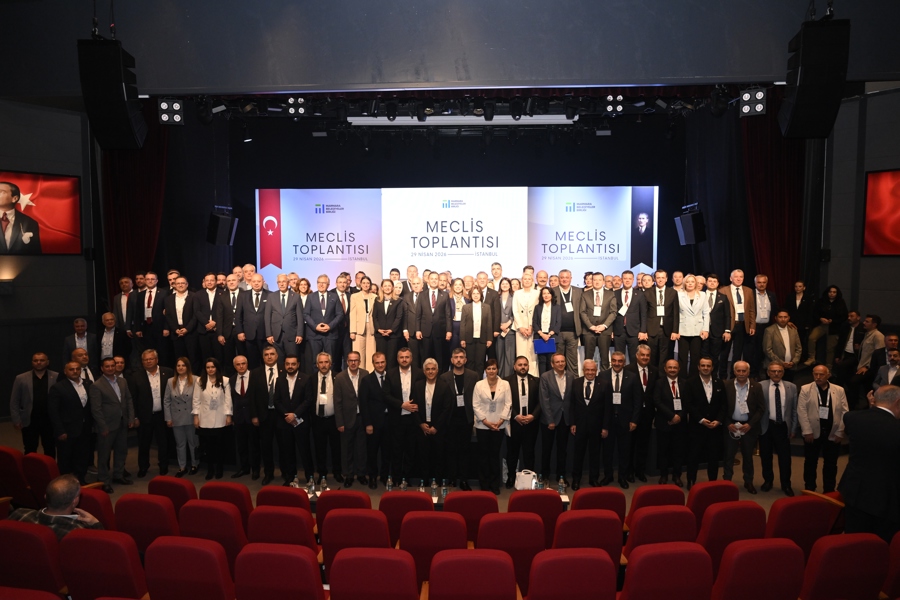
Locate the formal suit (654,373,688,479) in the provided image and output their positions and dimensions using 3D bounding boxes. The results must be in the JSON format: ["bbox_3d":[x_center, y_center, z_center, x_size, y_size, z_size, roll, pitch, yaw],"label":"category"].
[{"bbox_3d":[2.885,1.657,7.780,0.480,1.384,0.330,0,4,6],"label":"formal suit"}]

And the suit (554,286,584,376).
[{"bbox_3d":[1.704,0.522,8.700,0.520,1.422,0.320,1,4,8],"label":"suit"}]

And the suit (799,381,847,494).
[{"bbox_3d":[4.720,1.741,7.550,0.580,1.444,0.330,2,4,25],"label":"suit"}]

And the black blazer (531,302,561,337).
[{"bbox_3d":[1.448,0.302,9.050,0.440,0.560,0.310,1,4,9],"label":"black blazer"}]

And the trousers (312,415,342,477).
[{"bbox_3d":[-1.643,1.960,8.020,0.410,0.870,0.310,-1,3,-9],"label":"trousers"}]

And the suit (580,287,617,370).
[{"bbox_3d":[2.500,0.531,10.056,0.580,1.482,0.340,1,3,13],"label":"suit"}]

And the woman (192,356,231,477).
[{"bbox_3d":[-3.159,1.578,7.980,0.520,1.653,0.310,-1,4,-10],"label":"woman"}]

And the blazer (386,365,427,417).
[{"bbox_3d":[-0.614,1.289,8.100,0.570,0.792,0.380,0,4,-3],"label":"blazer"}]

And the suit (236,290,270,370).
[{"bbox_3d":[-3.430,0.503,10.480,0.570,1.444,0.330,-1,4,-20],"label":"suit"}]

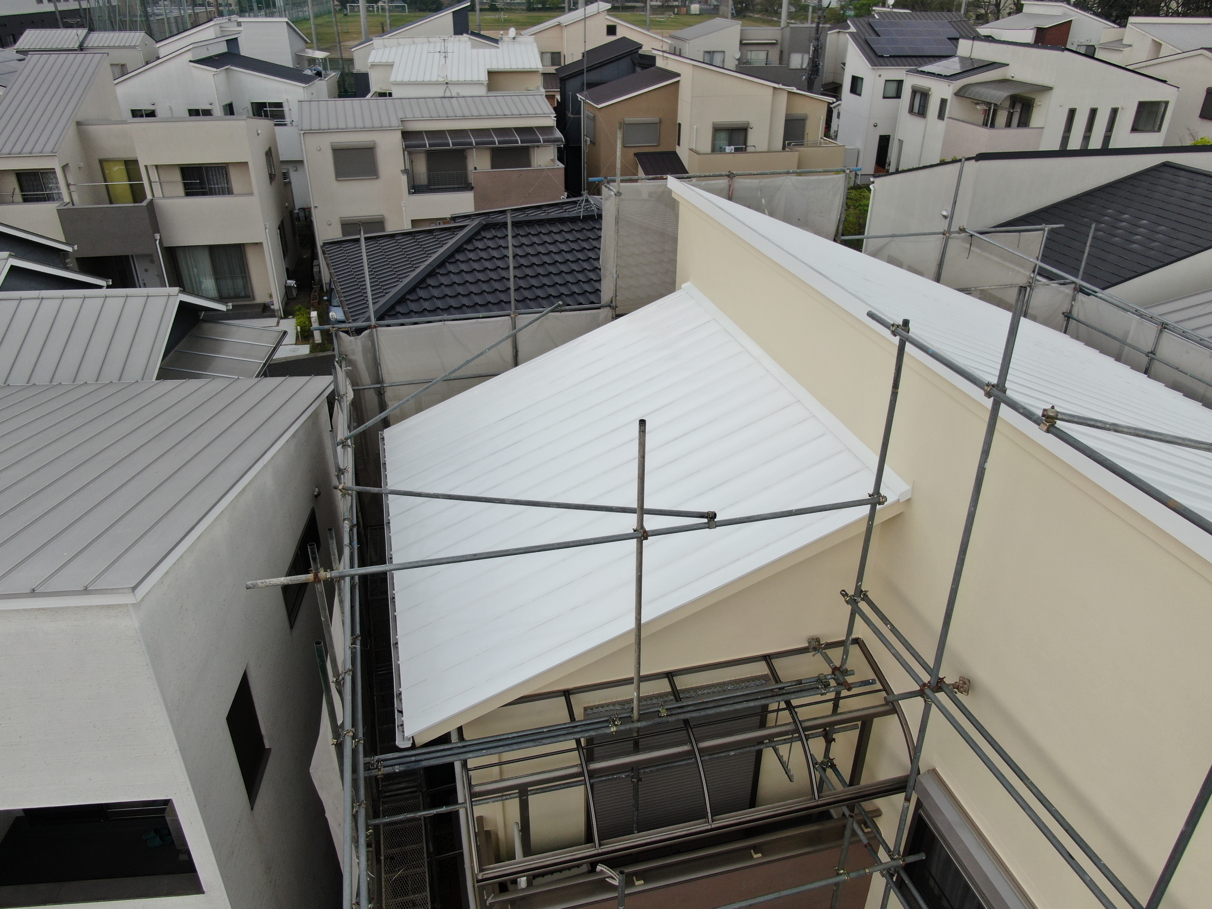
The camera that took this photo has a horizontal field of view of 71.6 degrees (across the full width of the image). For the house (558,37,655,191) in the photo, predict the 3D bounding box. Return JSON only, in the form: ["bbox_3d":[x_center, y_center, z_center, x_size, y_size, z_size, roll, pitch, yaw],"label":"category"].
[{"bbox_3d":[-0.396,-21.173,52.098,5.800,8.100,6.500,-4,29,-8],"label":"house"}]

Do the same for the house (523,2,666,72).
[{"bbox_3d":[-1.328,-29.337,64.499,11.000,9.100,8.500,-4,29,-8],"label":"house"}]

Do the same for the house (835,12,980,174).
[{"bbox_3d":[18.743,-22.528,52.839,8.400,9.200,7.700,-4,29,-7],"label":"house"}]

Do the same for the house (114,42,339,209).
[{"bbox_3d":[-20.448,-18.723,47.056,9.300,8.400,8.800,-3,29,-6],"label":"house"}]

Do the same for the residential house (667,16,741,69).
[{"bbox_3d":[7.232,-28.530,64.071,4.000,8.200,6.300,-4,29,-8],"label":"residential house"}]

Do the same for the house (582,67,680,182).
[{"bbox_3d":[0.898,-16.789,45.357,4.300,7.300,6.600,-5,29,-10],"label":"house"}]

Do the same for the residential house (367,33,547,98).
[{"bbox_3d":[-8.712,-20.112,49.534,9.400,8.200,7.500,-5,29,-10],"label":"residential house"}]

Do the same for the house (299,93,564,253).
[{"bbox_3d":[-7.544,-12.201,37.078,10.300,6.700,6.000,-6,29,-12],"label":"house"}]

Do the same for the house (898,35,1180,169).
[{"bbox_3d":[22.035,-16.975,44.300,9.600,8.100,8.700,-4,29,-8],"label":"house"}]

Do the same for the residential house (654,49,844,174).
[{"bbox_3d":[7.168,-16.105,43.042,7.300,8.200,9.200,-5,29,-10],"label":"residential house"}]

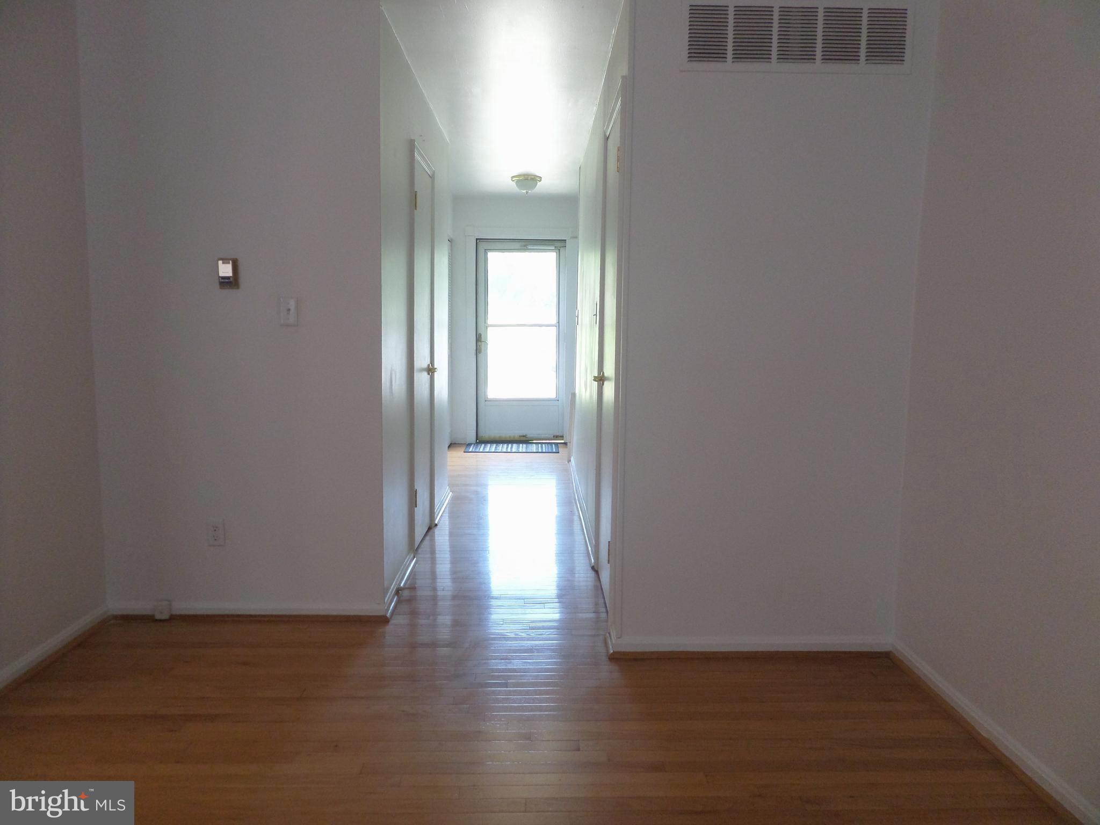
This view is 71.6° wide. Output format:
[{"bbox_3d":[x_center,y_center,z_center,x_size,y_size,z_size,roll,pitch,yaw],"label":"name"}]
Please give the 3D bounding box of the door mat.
[{"bbox_3d":[-0.373,0.354,7.628,0.918,0.010,0.570,1,7,-1],"label":"door mat"}]

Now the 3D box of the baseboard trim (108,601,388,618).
[{"bbox_3d":[-1.254,0.822,3.170,1.170,0.067,0.025,1,7,-1],"label":"baseboard trim"}]

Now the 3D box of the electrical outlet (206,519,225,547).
[{"bbox_3d":[-1.375,0.497,3.138,0.069,0.115,0.010,1,7,-1],"label":"electrical outlet"}]

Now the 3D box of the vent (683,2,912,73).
[{"bbox_3d":[0.854,-1.303,2.637,0.805,0.237,0.020,1,7,-1],"label":"vent"}]

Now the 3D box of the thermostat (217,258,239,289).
[{"bbox_3d":[-1.270,-0.547,3.006,0.077,0.118,0.037,1,7,-1],"label":"thermostat"}]

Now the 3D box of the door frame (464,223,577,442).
[{"bbox_3d":[-0.295,-0.757,7.766,1.154,2.188,0.130,1,7,-1],"label":"door frame"}]

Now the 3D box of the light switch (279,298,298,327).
[{"bbox_3d":[-1.043,-0.401,3.038,0.069,0.116,0.016,1,7,-1],"label":"light switch"}]

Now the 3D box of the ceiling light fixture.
[{"bbox_3d":[-0.200,-1.949,6.562,0.266,0.136,0.266,1,7,-1],"label":"ceiling light fixture"}]

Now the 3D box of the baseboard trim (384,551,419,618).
[{"bbox_3d":[-0.687,0.786,3.561,0.032,0.067,0.796,1,7,-1],"label":"baseboard trim"}]

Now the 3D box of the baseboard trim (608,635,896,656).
[{"bbox_3d":[0.767,0.880,2.884,1.088,0.079,0.025,1,7,-1],"label":"baseboard trim"}]

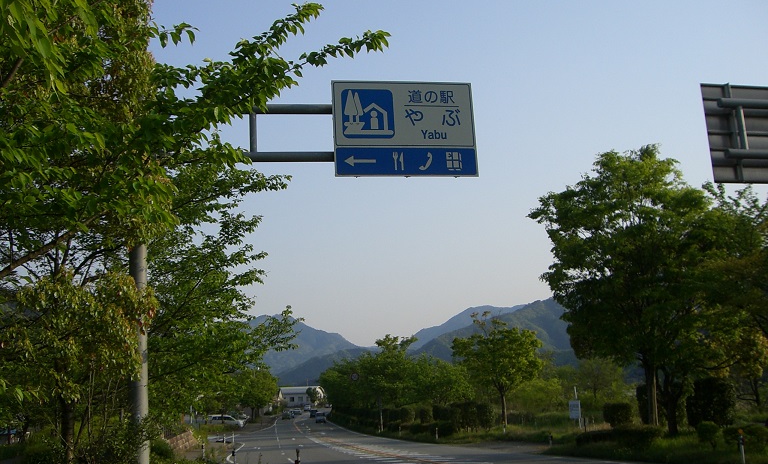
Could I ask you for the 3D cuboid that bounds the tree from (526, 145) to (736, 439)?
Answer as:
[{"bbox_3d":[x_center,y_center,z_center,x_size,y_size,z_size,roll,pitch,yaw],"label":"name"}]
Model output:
[{"bbox_3d":[10.694,2.235,36.281,8.500,12.370,8.000,-2,-12,0],"label":"tree"}]

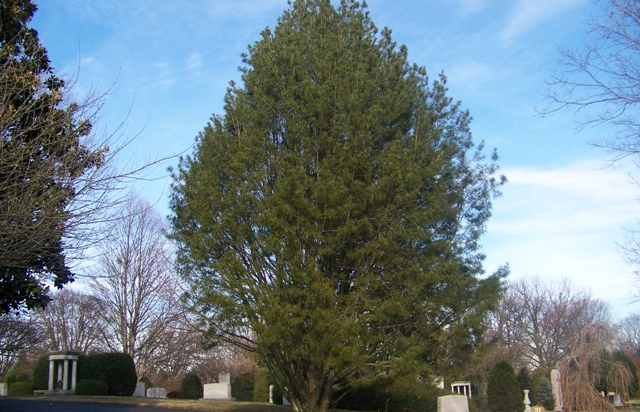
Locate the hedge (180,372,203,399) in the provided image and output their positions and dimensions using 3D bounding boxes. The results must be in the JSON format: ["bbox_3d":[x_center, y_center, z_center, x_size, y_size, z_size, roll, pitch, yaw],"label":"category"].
[{"bbox_3d":[-8.936,12.517,45.000,1.500,1.850,1.500,-1,-14,0],"label":"hedge"}]

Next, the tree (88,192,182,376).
[{"bbox_3d":[-19.958,9.141,70.000,9.800,20.500,9.500,-1,-14,0],"label":"tree"}]

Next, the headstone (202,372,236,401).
[{"bbox_3d":[-6.274,11.157,40.000,2.100,1.670,0.900,-1,-14,0],"label":"headstone"}]

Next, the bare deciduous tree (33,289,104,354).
[{"bbox_3d":[-27.983,15.021,72.000,8.010,11.450,8.000,-1,-14,0],"label":"bare deciduous tree"}]

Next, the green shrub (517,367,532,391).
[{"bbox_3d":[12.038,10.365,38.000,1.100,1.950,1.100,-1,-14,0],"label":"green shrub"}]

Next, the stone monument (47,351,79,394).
[{"bbox_3d":[-19.536,12.627,49.000,1.900,3.260,1.900,-3,-15,9],"label":"stone monument"}]

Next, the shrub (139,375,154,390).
[{"bbox_3d":[-14.478,14.896,54.000,1.300,1.450,1.300,-1,-14,0],"label":"shrub"}]

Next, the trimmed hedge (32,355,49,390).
[{"bbox_3d":[-23.928,14.582,56.000,2.000,3.400,2.000,-1,-14,0],"label":"trimmed hedge"}]

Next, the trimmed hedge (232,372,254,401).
[{"bbox_3d":[-5.143,12.100,43.500,1.550,2.050,1.500,-1,-14,0],"label":"trimmed hedge"}]

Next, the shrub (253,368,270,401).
[{"bbox_3d":[-3.585,11.096,40.000,1.050,2.030,1.200,-1,-14,0],"label":"shrub"}]

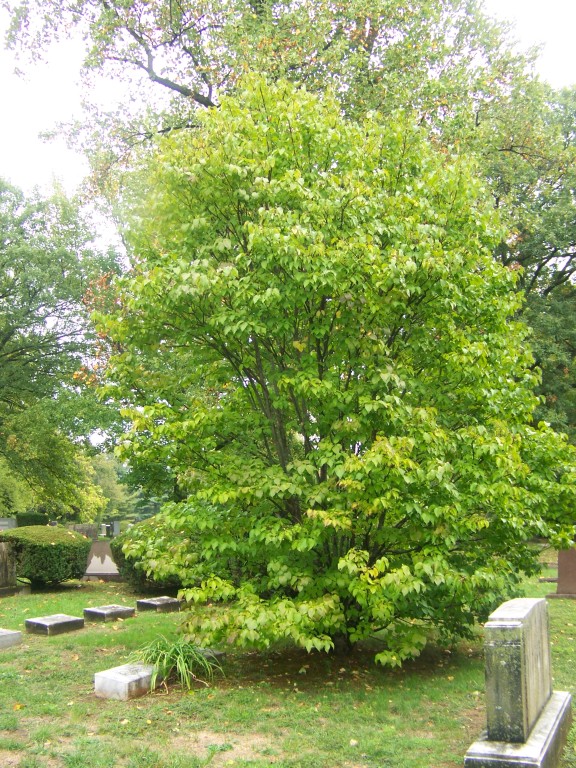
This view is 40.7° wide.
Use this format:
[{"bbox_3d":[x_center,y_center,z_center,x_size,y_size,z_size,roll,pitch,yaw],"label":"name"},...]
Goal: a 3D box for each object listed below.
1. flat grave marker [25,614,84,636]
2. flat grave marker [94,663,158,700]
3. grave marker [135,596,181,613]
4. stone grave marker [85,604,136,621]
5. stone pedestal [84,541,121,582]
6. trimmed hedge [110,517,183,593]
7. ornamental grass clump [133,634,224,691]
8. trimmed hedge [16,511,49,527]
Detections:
[{"bbox_3d":[-2.744,2.834,9.159,0.334,0.127,0.608,-4,-10,25],"label":"flat grave marker"},{"bbox_3d":[-1.250,2.411,6.324,0.312,0.155,0.610,-4,-10,25],"label":"flat grave marker"},{"bbox_3d":[-1.824,3.122,11.043,0.334,0.127,0.608,-4,-10,25],"label":"grave marker"},{"bbox_3d":[-2.328,2.986,10.139,0.334,0.121,0.608,-4,-10,25],"label":"stone grave marker"},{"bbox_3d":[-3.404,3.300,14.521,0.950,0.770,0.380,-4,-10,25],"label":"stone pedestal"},{"bbox_3d":[-2.052,2.873,13.239,1.850,1.260,1.700,2,-9,-8],"label":"trimmed hedge"},{"bbox_3d":[-0.948,2.361,6.640,0.740,0.350,0.660,2,-9,-8],"label":"ornamental grass clump"},{"bbox_3d":[-8.795,4.905,26.827,1.200,1.120,1.100,3,-9,-18],"label":"trimmed hedge"}]

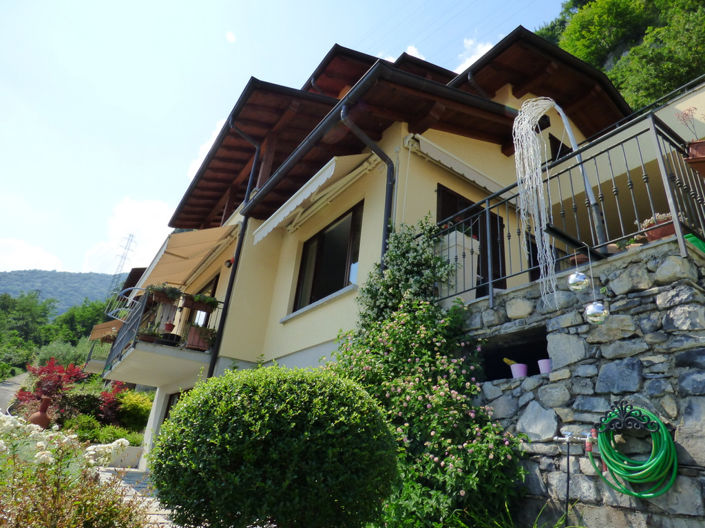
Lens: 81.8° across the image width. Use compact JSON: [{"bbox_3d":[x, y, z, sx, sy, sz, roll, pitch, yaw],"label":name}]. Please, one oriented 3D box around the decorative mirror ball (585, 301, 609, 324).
[{"bbox_3d":[1.642,0.326,2.740,0.155,0.155,0.155,4,-24,2],"label":"decorative mirror ball"}]

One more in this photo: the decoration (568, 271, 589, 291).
[{"bbox_3d":[1.538,0.119,2.760,0.140,0.140,0.140,19,-27,-29],"label":"decoration"}]

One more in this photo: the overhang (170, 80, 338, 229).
[{"bbox_3d":[-3.301,-2.473,11.543,1.900,0.800,7.800,19,-27,-29],"label":"overhang"}]

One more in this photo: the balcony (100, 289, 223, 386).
[{"bbox_3d":[-4.636,2.053,9.605,1.491,1.113,6.195,19,-27,-29],"label":"balcony"}]

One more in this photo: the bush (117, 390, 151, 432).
[{"bbox_3d":[-7.693,5.254,14.500,1.450,1.400,1.450,19,-27,-29],"label":"bush"}]

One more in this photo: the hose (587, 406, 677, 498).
[{"bbox_3d":[1.705,1.152,2.487,0.140,0.500,0.430,19,-27,-29],"label":"hose"}]

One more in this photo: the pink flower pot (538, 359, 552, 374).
[{"bbox_3d":[1.576,0.826,3.298,0.150,0.140,0.150,4,-24,2],"label":"pink flower pot"}]

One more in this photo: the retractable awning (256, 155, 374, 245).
[{"bbox_3d":[-0.805,-1.004,7.278,0.840,0.630,3.255,19,-27,-29],"label":"retractable awning"}]

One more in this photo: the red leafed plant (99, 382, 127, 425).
[{"bbox_3d":[-8.395,4.865,14.300,0.850,1.450,0.850,19,-27,-29],"label":"red leafed plant"}]

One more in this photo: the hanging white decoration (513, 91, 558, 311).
[{"bbox_3d":[1.296,-0.575,2.839,0.500,1.800,0.260,19,-27,-29],"label":"hanging white decoration"}]

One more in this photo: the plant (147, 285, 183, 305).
[{"bbox_3d":[-3.308,0.532,7.136,0.520,0.300,0.250,19,-27,-29],"label":"plant"}]

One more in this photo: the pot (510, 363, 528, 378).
[{"bbox_3d":[1.436,0.909,3.491,0.150,0.140,0.150,4,-24,2],"label":"pot"}]

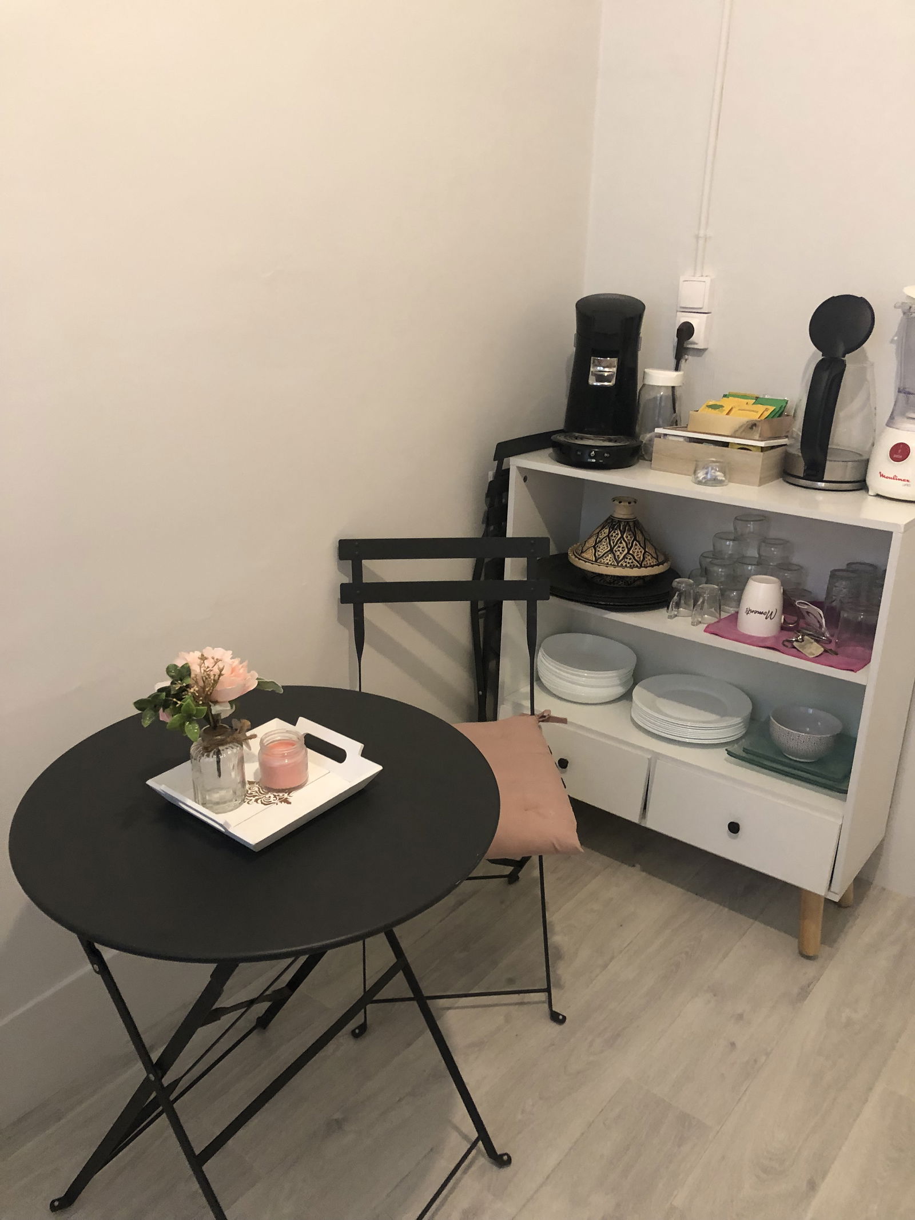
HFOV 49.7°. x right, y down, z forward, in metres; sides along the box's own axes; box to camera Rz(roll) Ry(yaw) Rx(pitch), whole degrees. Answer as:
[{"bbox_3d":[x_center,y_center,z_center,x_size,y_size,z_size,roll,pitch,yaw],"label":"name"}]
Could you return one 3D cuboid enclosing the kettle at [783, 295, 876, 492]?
[{"bbox_3d":[0.760,-0.437,1.980,0.169,0.371,0.201,14,24,32],"label":"kettle"}]

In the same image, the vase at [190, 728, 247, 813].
[{"bbox_3d":[-0.298,0.193,1.218,0.069,0.095,0.069,1,20,0],"label":"vase"}]

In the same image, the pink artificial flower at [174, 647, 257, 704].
[{"bbox_3d":[-0.287,0.078,1.172,0.100,0.065,0.091,-4,21,-14],"label":"pink artificial flower"}]

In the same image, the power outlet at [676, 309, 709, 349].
[{"bbox_3d":[0.541,-0.642,2.262,0.074,0.076,0.030,16,25,35],"label":"power outlet"}]

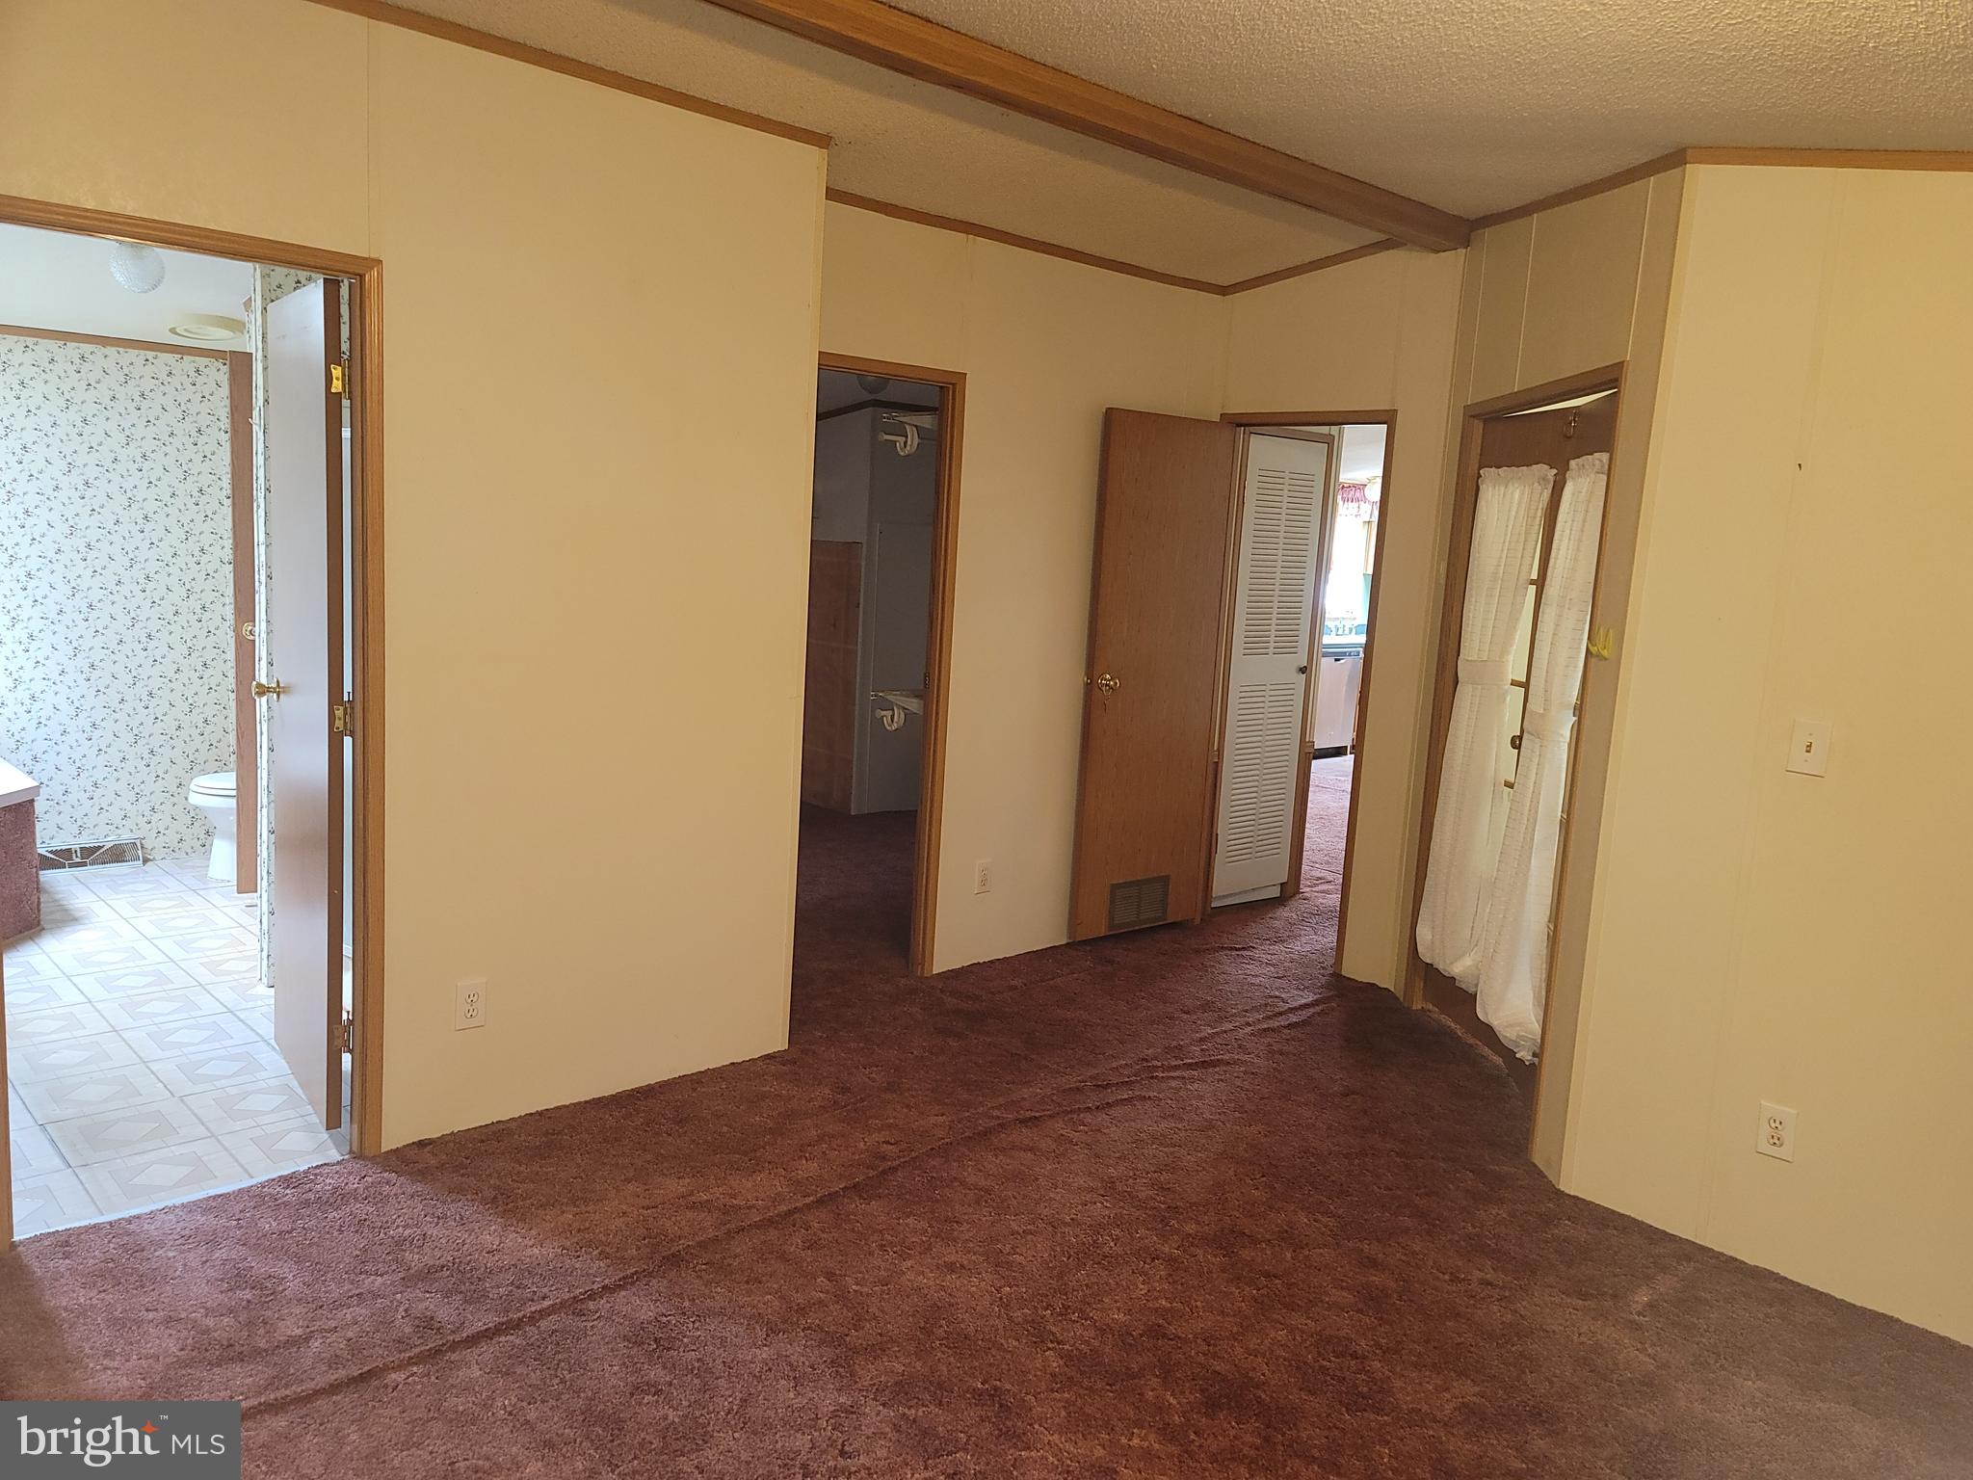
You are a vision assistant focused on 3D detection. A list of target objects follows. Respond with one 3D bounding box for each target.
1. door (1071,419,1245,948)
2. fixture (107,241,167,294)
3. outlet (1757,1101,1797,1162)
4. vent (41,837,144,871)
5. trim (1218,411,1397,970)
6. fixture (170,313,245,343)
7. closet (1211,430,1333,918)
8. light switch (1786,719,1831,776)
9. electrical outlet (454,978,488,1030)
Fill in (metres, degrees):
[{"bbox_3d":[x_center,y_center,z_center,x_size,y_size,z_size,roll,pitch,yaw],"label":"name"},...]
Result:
[{"bbox_3d":[0.634,-0.237,5.539,0.641,2.009,0.037,-2,9,-34],"label":"door"},{"bbox_3d":[-2.638,-1.479,4.429,0.157,0.180,0.157,-4,11,-44],"label":"fixture"},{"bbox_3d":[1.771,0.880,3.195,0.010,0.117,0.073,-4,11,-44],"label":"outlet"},{"bbox_3d":[-3.684,0.480,5.763,0.460,0.112,0.068,-4,11,-44],"label":"vent"},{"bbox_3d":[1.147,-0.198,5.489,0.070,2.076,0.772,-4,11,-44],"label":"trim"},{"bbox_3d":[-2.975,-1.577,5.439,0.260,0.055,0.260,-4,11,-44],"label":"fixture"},{"bbox_3d":[1.233,-0.299,6.258,0.562,2.000,0.035,-4,11,-44],"label":"closet"},{"bbox_3d":[1.792,0.019,3.106,0.014,0.116,0.075,-4,11,-44],"label":"light switch"},{"bbox_3d":[-1.269,0.656,3.512,0.073,0.117,0.010,-4,11,-44],"label":"electrical outlet"}]

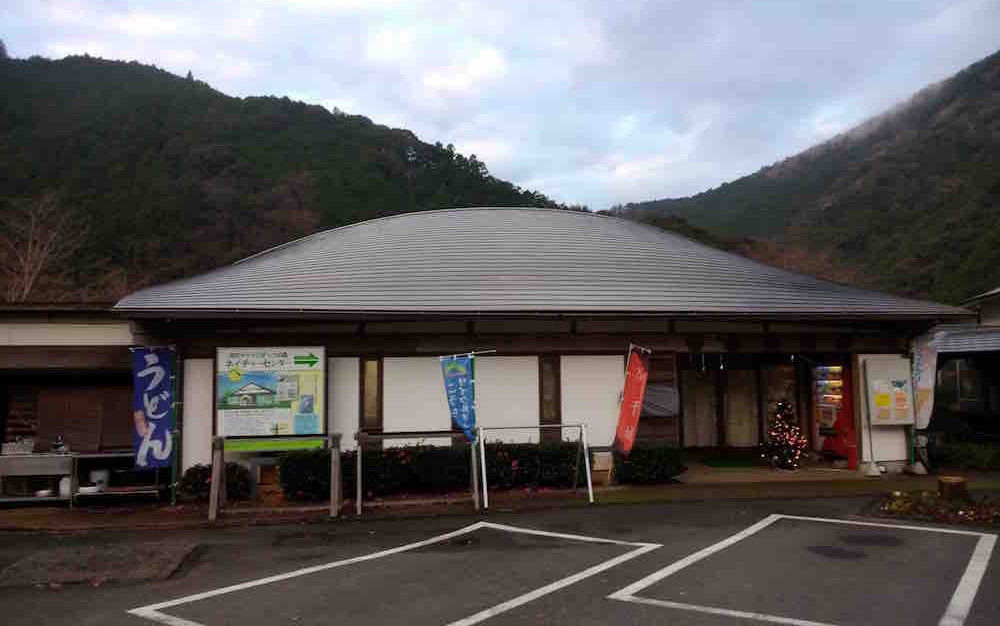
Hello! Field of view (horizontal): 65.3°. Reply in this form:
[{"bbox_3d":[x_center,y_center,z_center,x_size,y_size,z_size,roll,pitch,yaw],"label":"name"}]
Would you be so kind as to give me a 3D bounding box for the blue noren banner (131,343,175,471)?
[{"bbox_3d":[-5.071,1.385,11.431,0.580,1.770,0.050,0,-5,-9],"label":"blue noren banner"}]

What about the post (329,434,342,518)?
[{"bbox_3d":[-2.225,2.211,10.550,0.130,1.120,0.130,0,-4,-7],"label":"post"}]

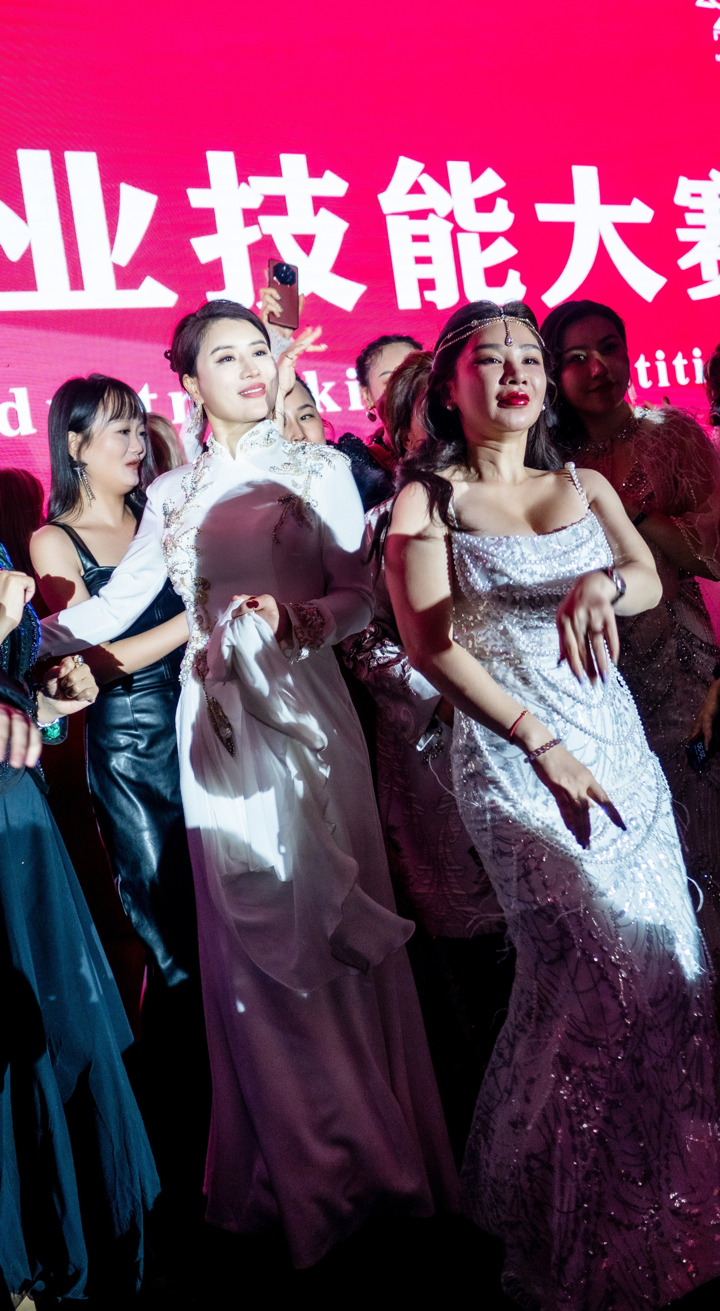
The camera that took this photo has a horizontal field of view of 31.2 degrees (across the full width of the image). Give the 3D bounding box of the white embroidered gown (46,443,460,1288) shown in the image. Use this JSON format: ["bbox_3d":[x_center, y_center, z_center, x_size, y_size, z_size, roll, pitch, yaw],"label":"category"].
[{"bbox_3d":[-0.210,0.320,2.304,0.630,1.440,0.500,-5,7,10],"label":"white embroidered gown"}]

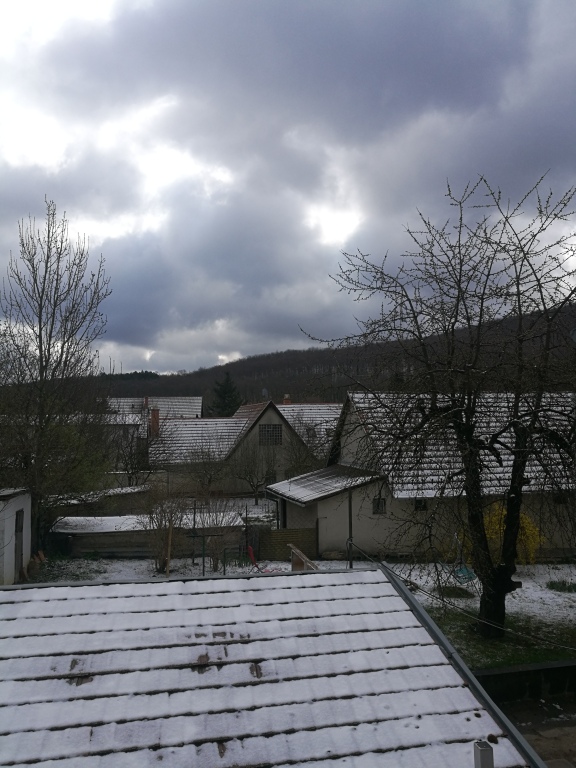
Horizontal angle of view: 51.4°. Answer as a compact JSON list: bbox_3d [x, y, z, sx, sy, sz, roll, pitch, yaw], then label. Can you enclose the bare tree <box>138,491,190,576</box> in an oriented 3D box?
[{"bbox_3d":[-3.587,4.343,17.400,1.450,2.400,1.400,0,-2,-12],"label":"bare tree"}]

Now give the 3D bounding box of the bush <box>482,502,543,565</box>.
[{"bbox_3d":[7.500,5.017,20.100,2.000,2.050,1.500,0,-2,-12],"label":"bush"}]

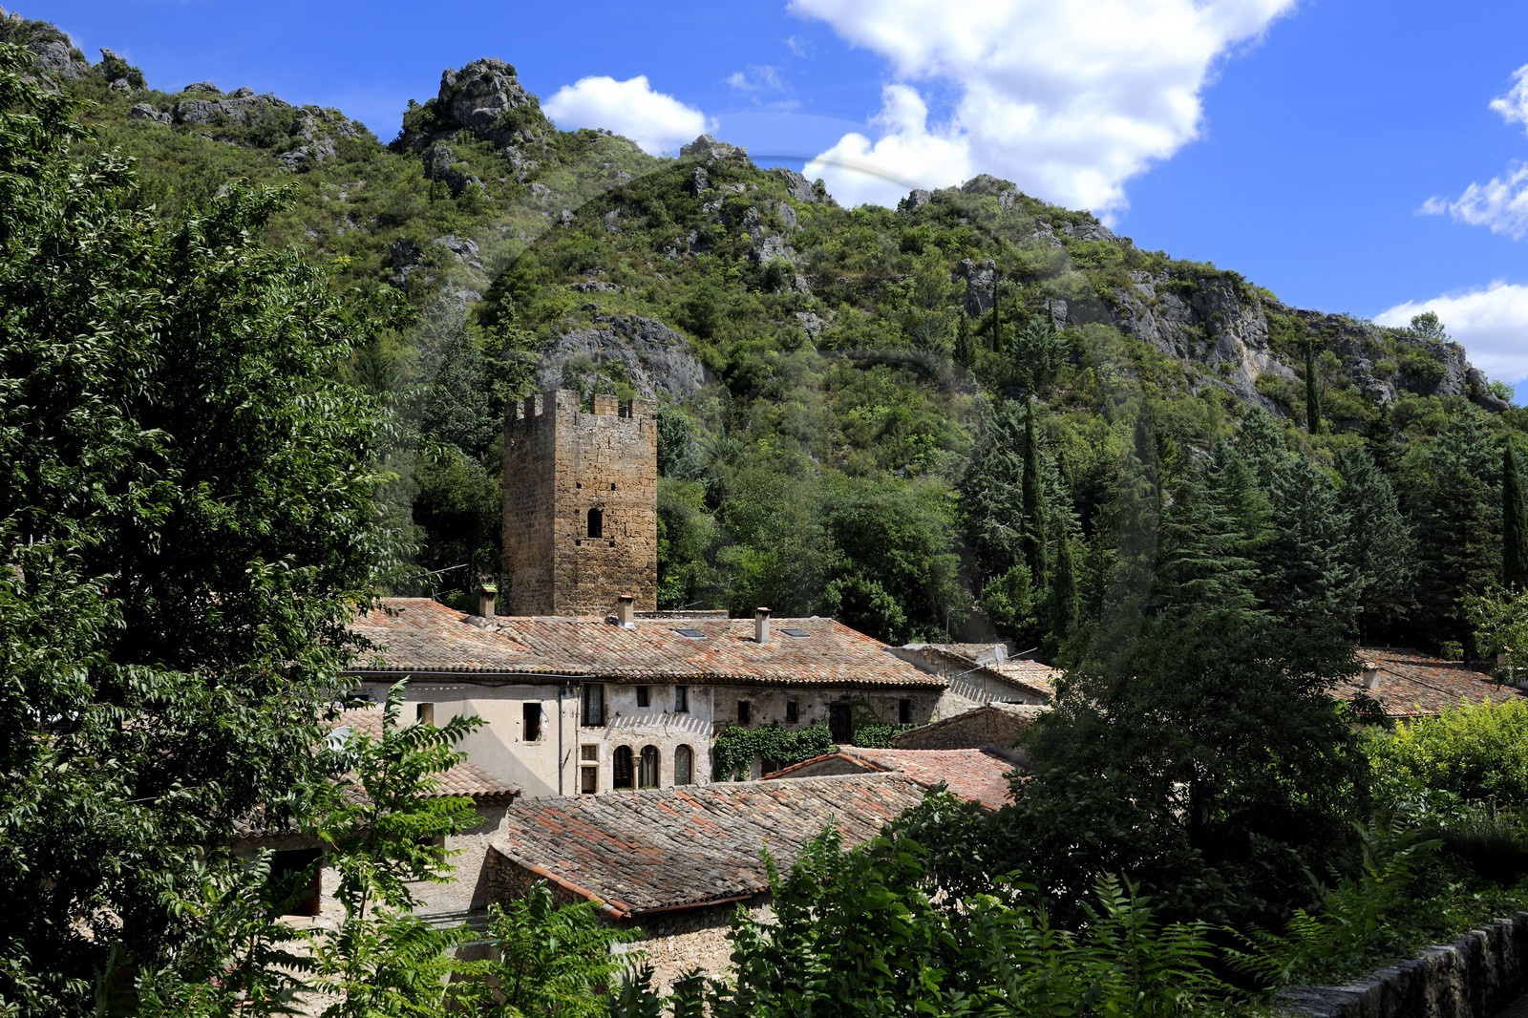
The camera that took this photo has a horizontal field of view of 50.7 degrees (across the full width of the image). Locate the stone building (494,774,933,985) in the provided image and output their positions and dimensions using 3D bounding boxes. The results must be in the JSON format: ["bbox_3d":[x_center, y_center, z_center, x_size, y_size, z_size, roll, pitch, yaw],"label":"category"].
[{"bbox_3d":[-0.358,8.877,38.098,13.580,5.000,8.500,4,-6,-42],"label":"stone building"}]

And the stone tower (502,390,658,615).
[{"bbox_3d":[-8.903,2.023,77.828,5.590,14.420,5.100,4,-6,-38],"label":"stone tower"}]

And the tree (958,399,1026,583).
[{"bbox_3d":[13.904,-0.686,98.393,3.810,12.130,3.810,0,-5,0],"label":"tree"}]

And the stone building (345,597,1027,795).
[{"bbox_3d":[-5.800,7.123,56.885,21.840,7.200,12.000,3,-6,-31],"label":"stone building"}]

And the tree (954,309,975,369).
[{"bbox_3d":[20.775,-17.617,167.026,1.940,6.130,1.940,0,-5,0],"label":"tree"}]

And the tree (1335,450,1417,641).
[{"bbox_3d":[33.059,1.779,87.151,3.980,10.590,3.980,0,-5,0],"label":"tree"}]

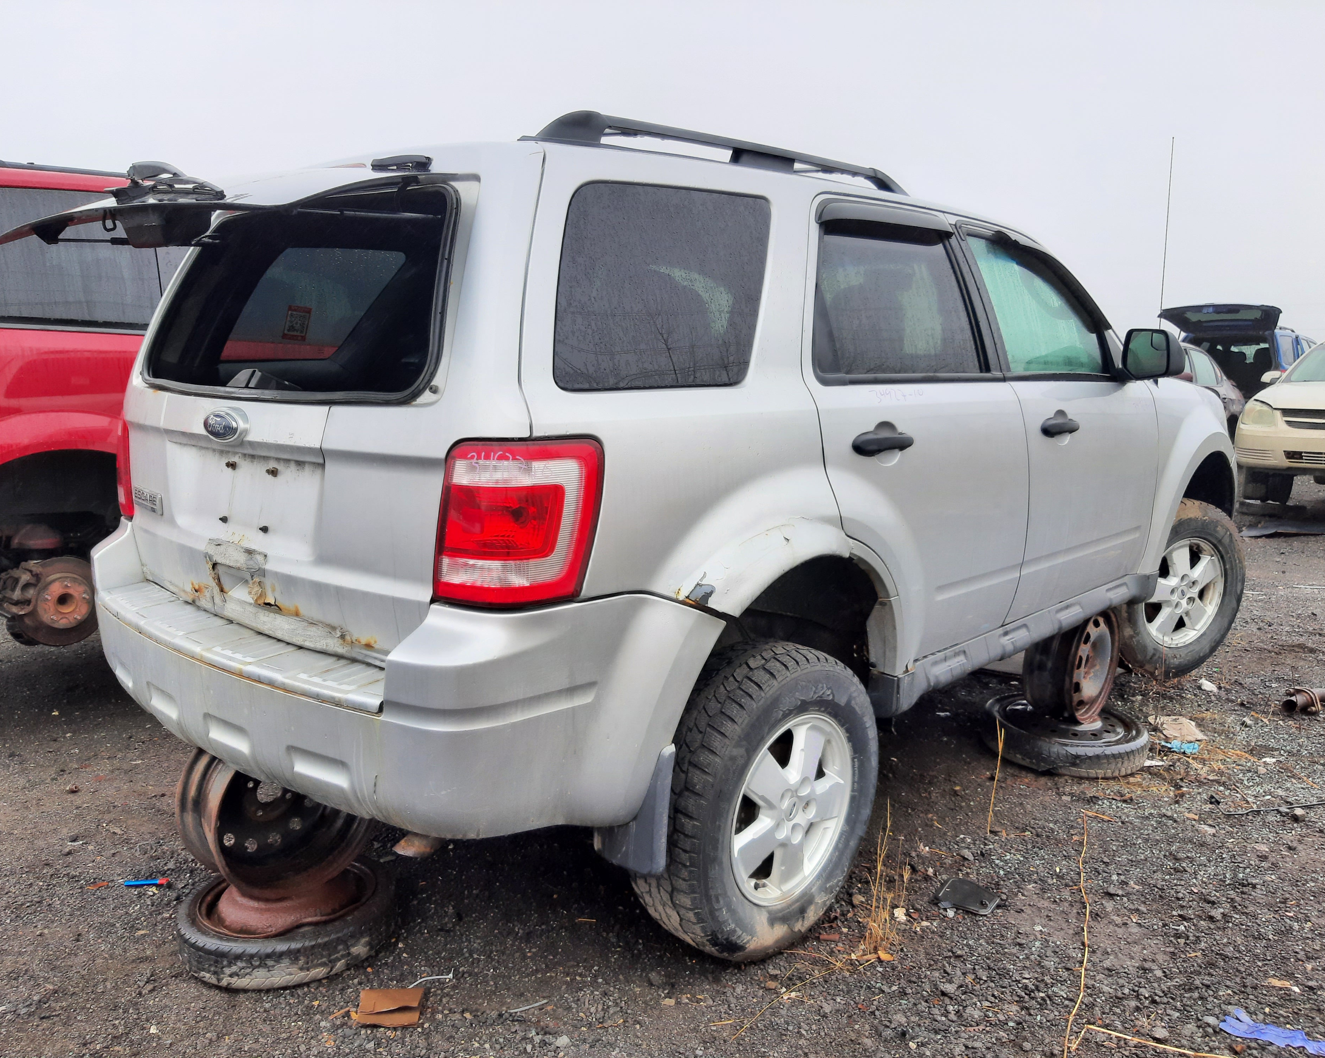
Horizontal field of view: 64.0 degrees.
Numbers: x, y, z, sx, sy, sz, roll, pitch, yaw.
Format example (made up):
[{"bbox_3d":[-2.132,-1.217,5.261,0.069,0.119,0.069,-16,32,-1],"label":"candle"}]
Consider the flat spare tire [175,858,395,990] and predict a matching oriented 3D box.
[{"bbox_3d":[-0.908,0.938,2.577,0.505,0.115,0.505,0,10,0],"label":"flat spare tire"}]

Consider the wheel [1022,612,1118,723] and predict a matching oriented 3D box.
[{"bbox_3d":[1.503,0.481,3.893,0.415,0.415,0.175,-8,13,-43],"label":"wheel"}]

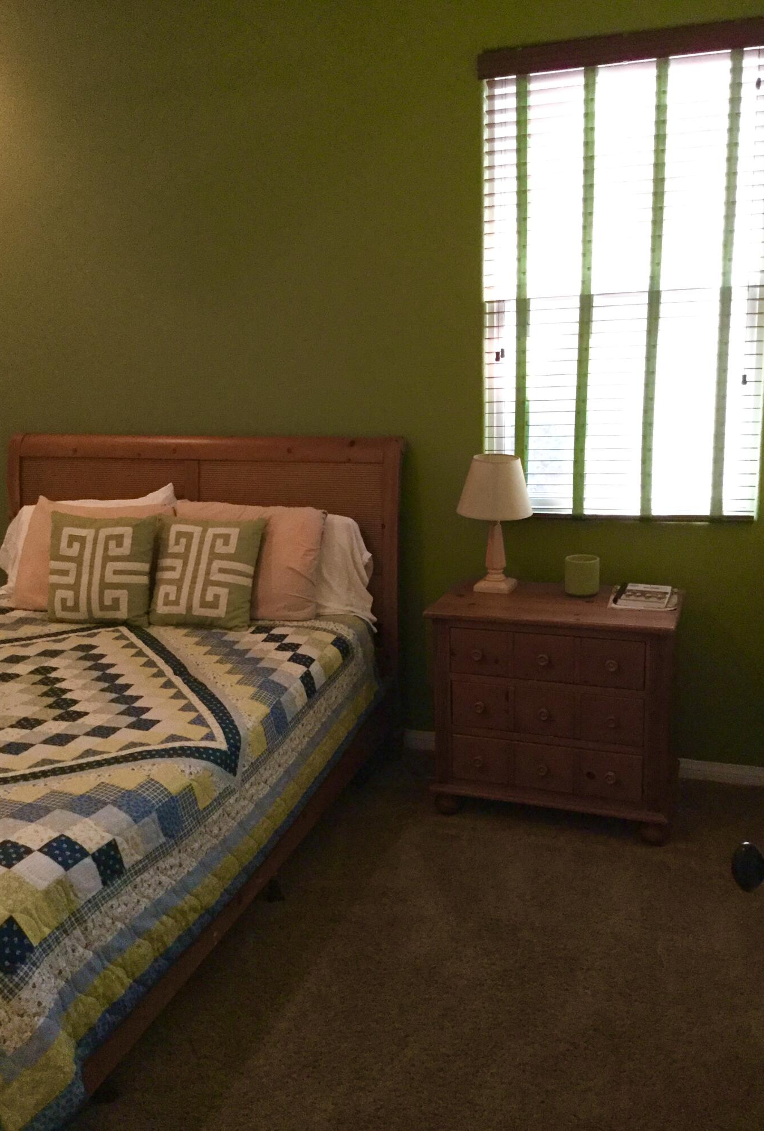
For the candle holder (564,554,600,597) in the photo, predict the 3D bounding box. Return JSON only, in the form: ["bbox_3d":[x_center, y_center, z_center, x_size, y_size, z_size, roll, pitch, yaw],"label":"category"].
[{"bbox_3d":[0.662,0.034,3.354,0.113,0.117,0.113,3,12,20],"label":"candle holder"}]

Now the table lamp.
[{"bbox_3d":[0.382,-0.139,3.427,0.260,0.441,0.260,3,12,20],"label":"table lamp"}]

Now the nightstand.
[{"bbox_3d":[0.566,0.458,3.294,0.758,0.686,0.445,3,12,20],"label":"nightstand"}]

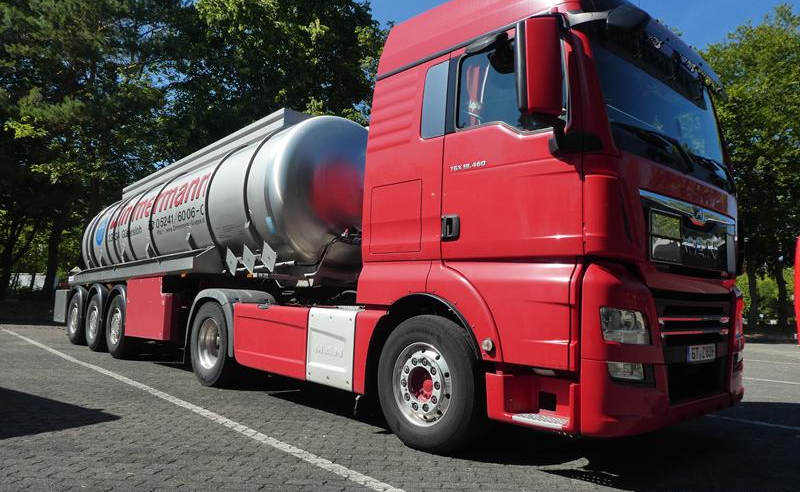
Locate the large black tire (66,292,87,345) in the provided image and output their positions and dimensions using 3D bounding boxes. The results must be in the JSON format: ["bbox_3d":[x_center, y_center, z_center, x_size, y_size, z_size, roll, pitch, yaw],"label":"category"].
[{"bbox_3d":[-6.290,1.449,11.012,0.360,1.020,1.020,8,-8,-43],"label":"large black tire"}]

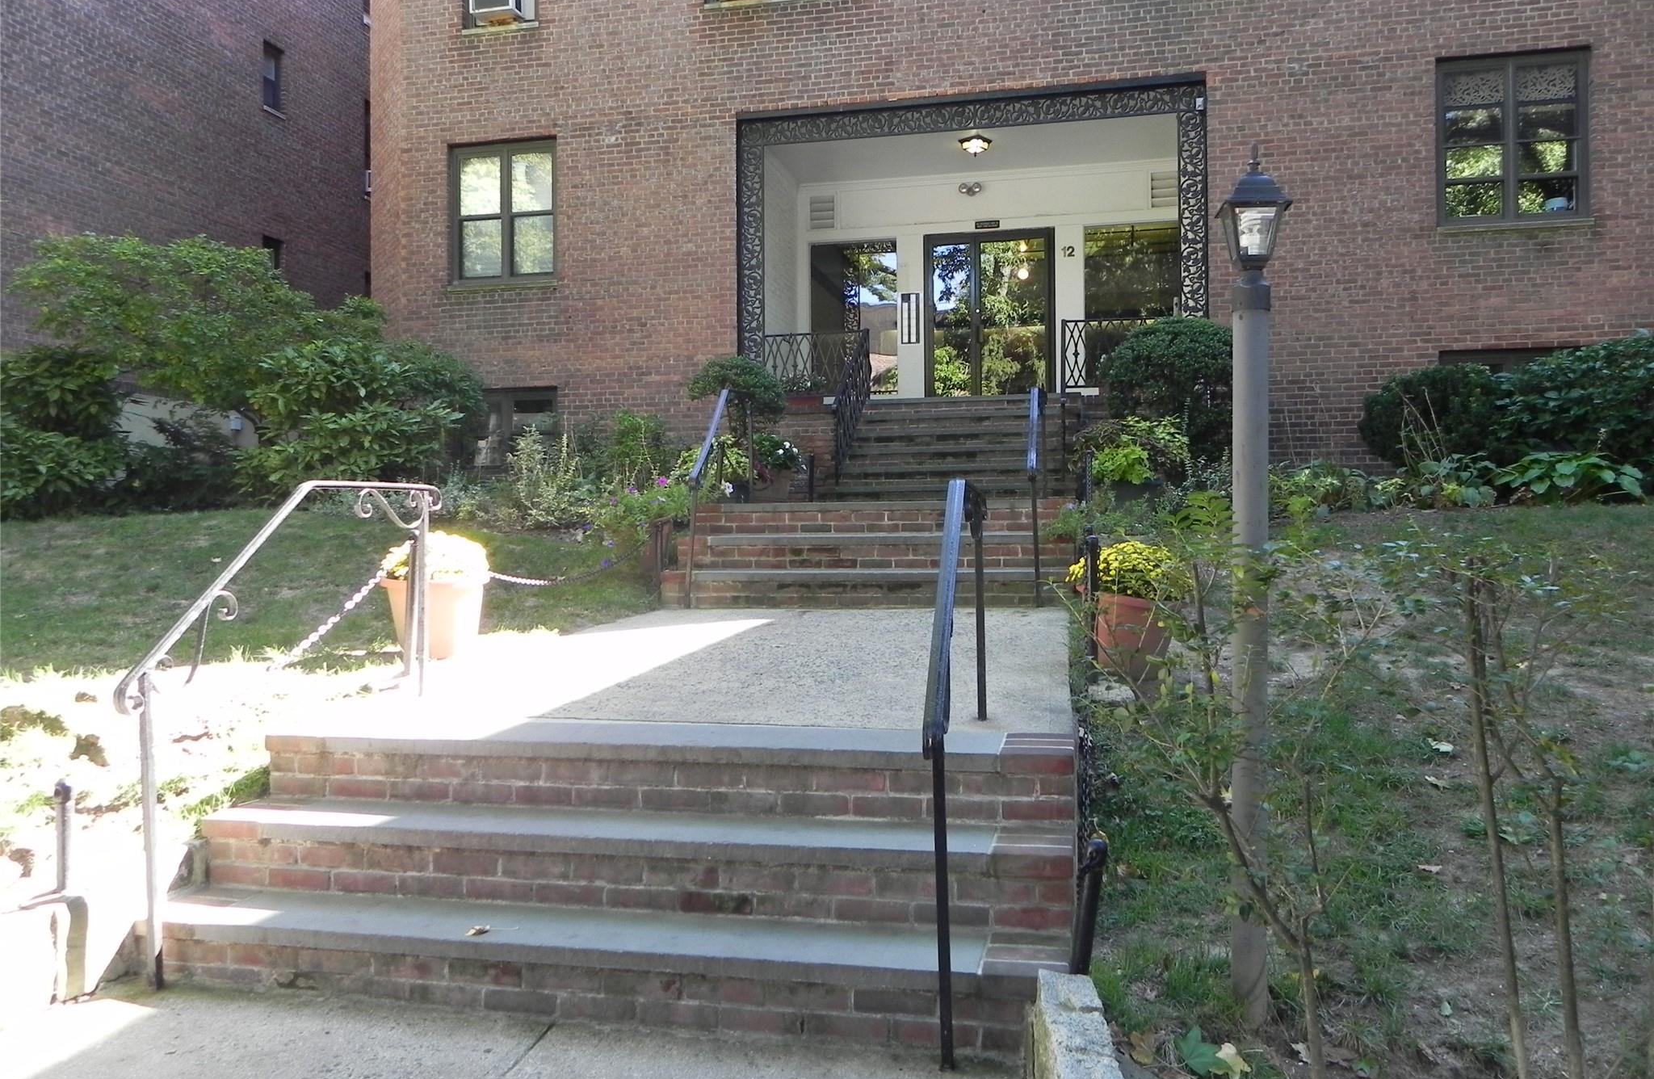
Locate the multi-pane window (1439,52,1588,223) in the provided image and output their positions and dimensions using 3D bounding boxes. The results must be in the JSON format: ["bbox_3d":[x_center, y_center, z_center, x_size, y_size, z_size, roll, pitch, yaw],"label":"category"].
[{"bbox_3d":[6.464,-3.766,11.714,1.300,1.560,0.120,-1,-1,12],"label":"multi-pane window"}]

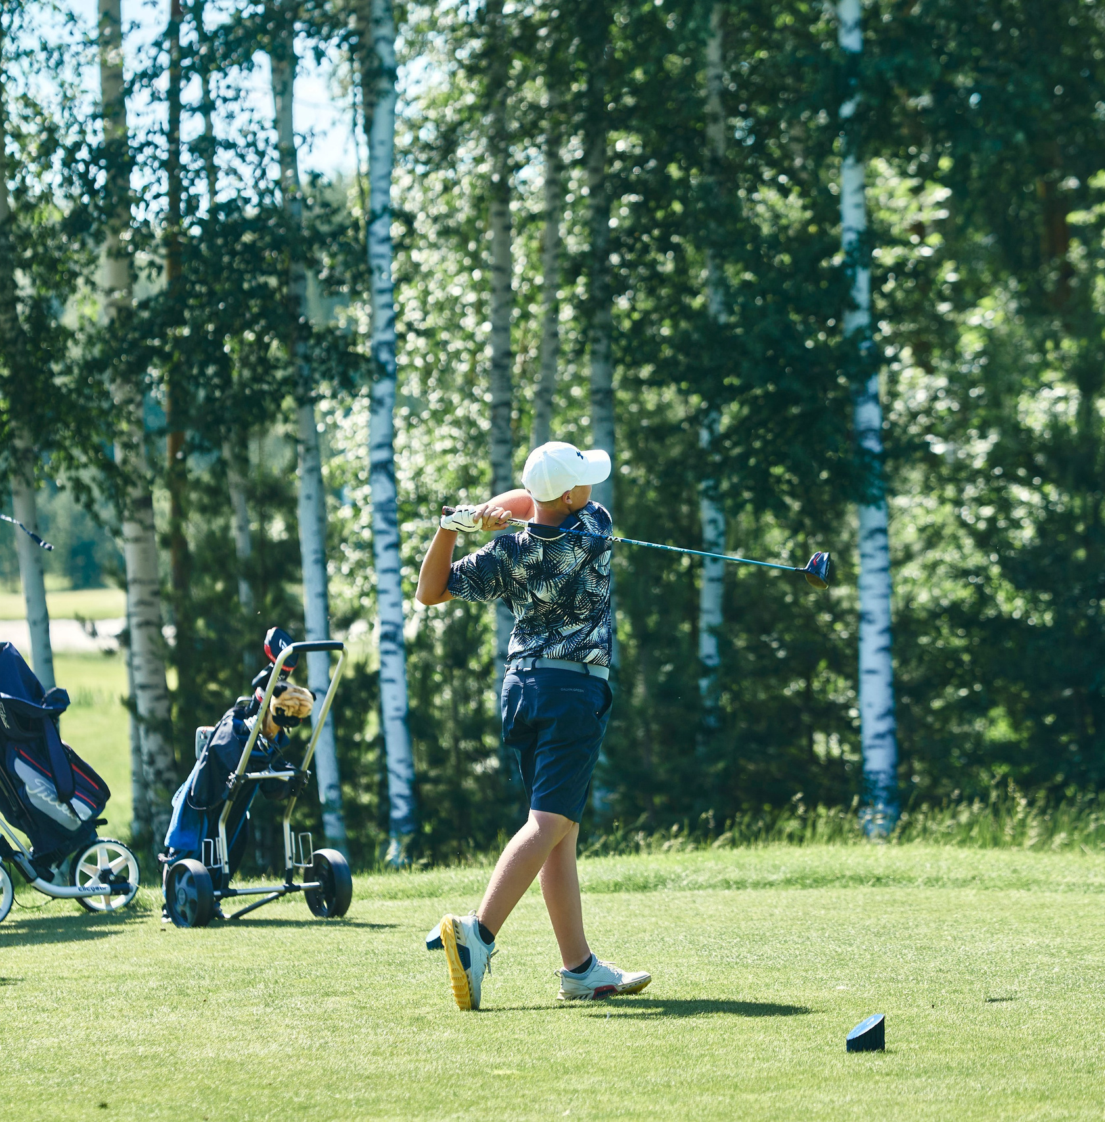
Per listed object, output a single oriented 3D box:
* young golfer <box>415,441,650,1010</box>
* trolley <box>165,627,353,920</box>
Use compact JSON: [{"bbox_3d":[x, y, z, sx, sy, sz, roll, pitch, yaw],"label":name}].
[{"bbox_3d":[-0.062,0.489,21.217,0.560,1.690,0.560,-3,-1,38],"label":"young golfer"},{"bbox_3d":[-1.203,0.851,27.780,0.690,1.160,0.980,-2,-1,-33],"label":"trolley"}]

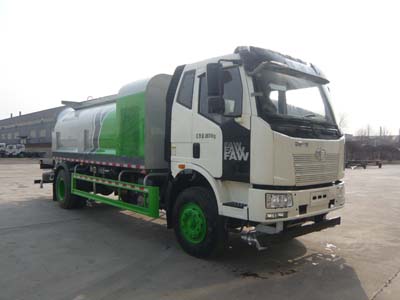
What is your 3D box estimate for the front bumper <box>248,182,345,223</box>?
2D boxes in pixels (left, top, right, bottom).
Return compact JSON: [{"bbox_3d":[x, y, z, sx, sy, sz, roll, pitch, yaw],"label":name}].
[{"bbox_3d":[1.604,0.713,4.725,2.460,0.450,0.400,0,1,-44],"label":"front bumper"}]

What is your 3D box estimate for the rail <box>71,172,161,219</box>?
[{"bbox_3d":[-1.906,0.844,6.686,0.100,0.530,3.500,0,1,-44],"label":"rail"}]

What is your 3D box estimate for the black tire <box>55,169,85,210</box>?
[{"bbox_3d":[-3.434,1.012,8.412,0.300,1.030,1.030,0,1,-44],"label":"black tire"}]

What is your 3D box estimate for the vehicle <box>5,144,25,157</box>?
[{"bbox_3d":[-32.685,0.141,57.000,2.100,2.250,4.800,1,1,-12],"label":"vehicle"}]

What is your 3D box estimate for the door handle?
[{"bbox_3d":[-0.051,0.007,4.694,0.050,0.225,0.160,0,1,-44],"label":"door handle"}]

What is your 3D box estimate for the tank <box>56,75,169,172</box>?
[{"bbox_3d":[-1.613,-0.572,8.093,2.420,1.740,4.500,0,1,-44],"label":"tank"}]

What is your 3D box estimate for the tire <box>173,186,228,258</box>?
[{"bbox_3d":[0.005,1.102,4.963,0.280,1.030,1.030,0,1,-44],"label":"tire"}]

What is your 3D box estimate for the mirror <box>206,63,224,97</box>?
[{"bbox_3d":[0.200,-0.910,4.175,0.220,0.440,0.130,1,1,-5],"label":"mirror"}]

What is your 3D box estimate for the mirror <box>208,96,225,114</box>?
[{"bbox_3d":[0.212,-0.572,4.161,0.200,0.235,0.120,1,1,-5],"label":"mirror"}]

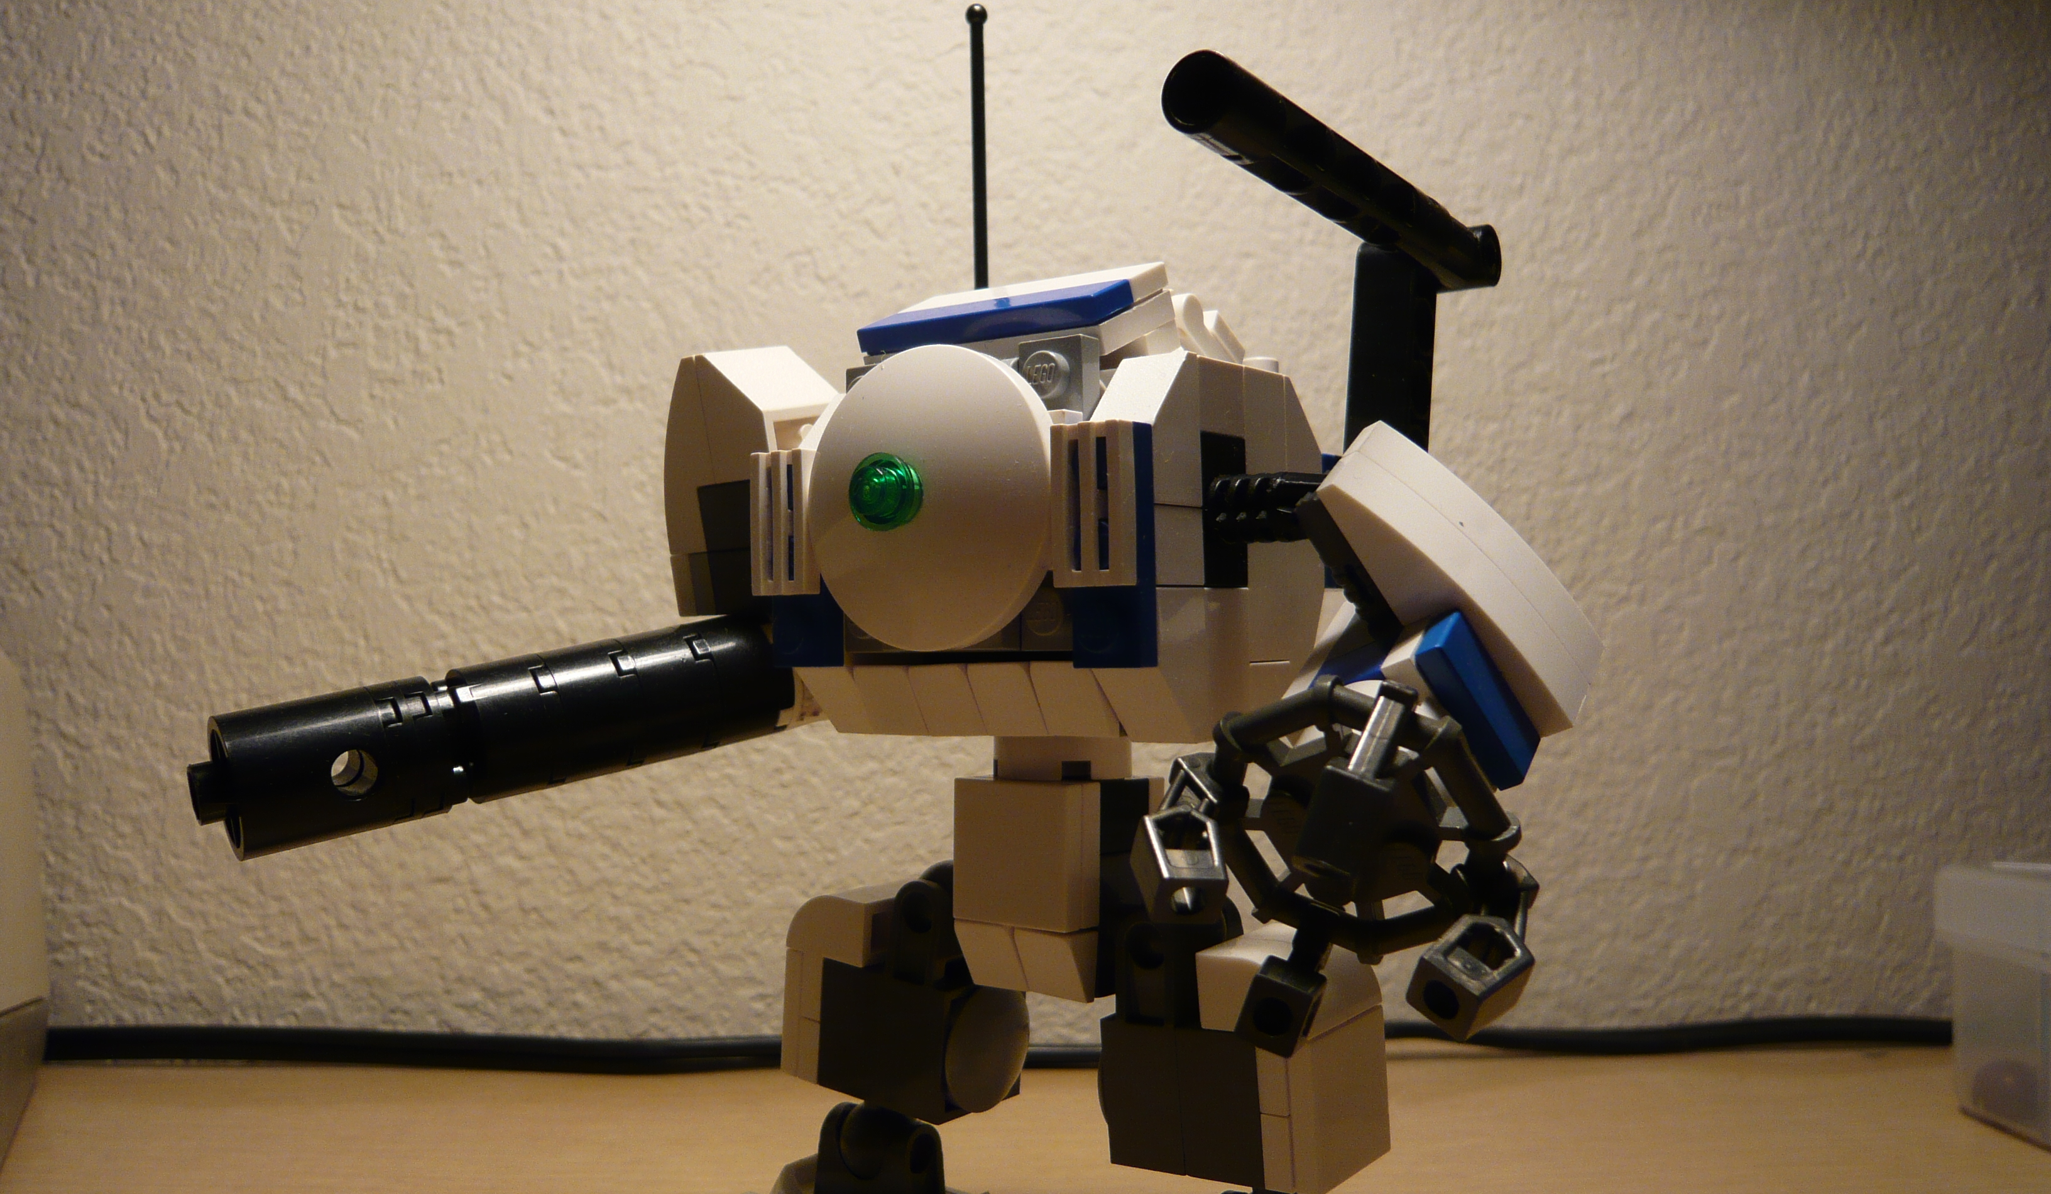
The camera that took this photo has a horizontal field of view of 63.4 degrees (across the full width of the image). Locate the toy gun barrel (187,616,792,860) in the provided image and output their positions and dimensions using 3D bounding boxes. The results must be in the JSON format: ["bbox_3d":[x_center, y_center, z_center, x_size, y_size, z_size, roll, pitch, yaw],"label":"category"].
[{"bbox_3d":[-0.061,0.015,0.201,0.070,0.016,0.016,-12,6,-35],"label":"toy gun barrel"}]

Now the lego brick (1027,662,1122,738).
[{"bbox_3d":[0.005,0.011,0.174,0.008,0.008,0.007,-1,0,34],"label":"lego brick"}]

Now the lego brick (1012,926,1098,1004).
[{"bbox_3d":[0.003,0.041,0.185,0.008,0.008,0.006,-1,-3,37],"label":"lego brick"}]

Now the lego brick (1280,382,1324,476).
[{"bbox_3d":[0.028,-0.017,0.193,0.008,0.016,0.010,-1,-1,35],"label":"lego brick"}]

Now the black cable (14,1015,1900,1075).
[{"bbox_3d":[-0.006,0.098,0.362,0.422,0.012,0.013,-1,-1,0],"label":"black cable"}]

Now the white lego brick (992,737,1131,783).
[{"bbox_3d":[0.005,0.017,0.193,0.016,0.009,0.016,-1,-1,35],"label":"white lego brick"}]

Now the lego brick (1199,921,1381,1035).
[{"bbox_3d":[0.028,0.041,0.178,0.013,0.008,0.016,-4,0,38],"label":"lego brick"}]

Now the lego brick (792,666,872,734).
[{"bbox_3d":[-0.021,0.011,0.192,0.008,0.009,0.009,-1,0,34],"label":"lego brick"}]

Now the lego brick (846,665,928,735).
[{"bbox_3d":[-0.015,0.012,0.187,0.008,0.008,0.006,-1,0,34],"label":"lego brick"}]

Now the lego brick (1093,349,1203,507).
[{"bbox_3d":[0.012,-0.017,0.169,0.008,0.016,0.010,-1,-1,35],"label":"lego brick"}]

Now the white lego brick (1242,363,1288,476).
[{"bbox_3d":[0.023,-0.017,0.185,0.008,0.016,0.010,-1,-1,35],"label":"white lego brick"}]

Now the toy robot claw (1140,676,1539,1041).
[{"bbox_3d":[0.028,0.023,0.147,0.032,0.031,0.020,-1,30,28],"label":"toy robot claw"}]

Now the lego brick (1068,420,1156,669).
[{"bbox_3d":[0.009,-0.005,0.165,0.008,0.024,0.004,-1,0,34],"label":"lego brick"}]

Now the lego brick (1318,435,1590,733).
[{"bbox_3d":[0.042,-0.001,0.163,0.010,0.032,0.008,-27,11,39],"label":"lego brick"}]

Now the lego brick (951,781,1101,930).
[{"bbox_3d":[0.000,0.029,0.187,0.016,0.016,0.006,-3,-5,40],"label":"lego brick"}]

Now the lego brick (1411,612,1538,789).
[{"bbox_3d":[0.045,0.010,0.166,0.003,0.016,0.008,-29,9,35],"label":"lego brick"}]

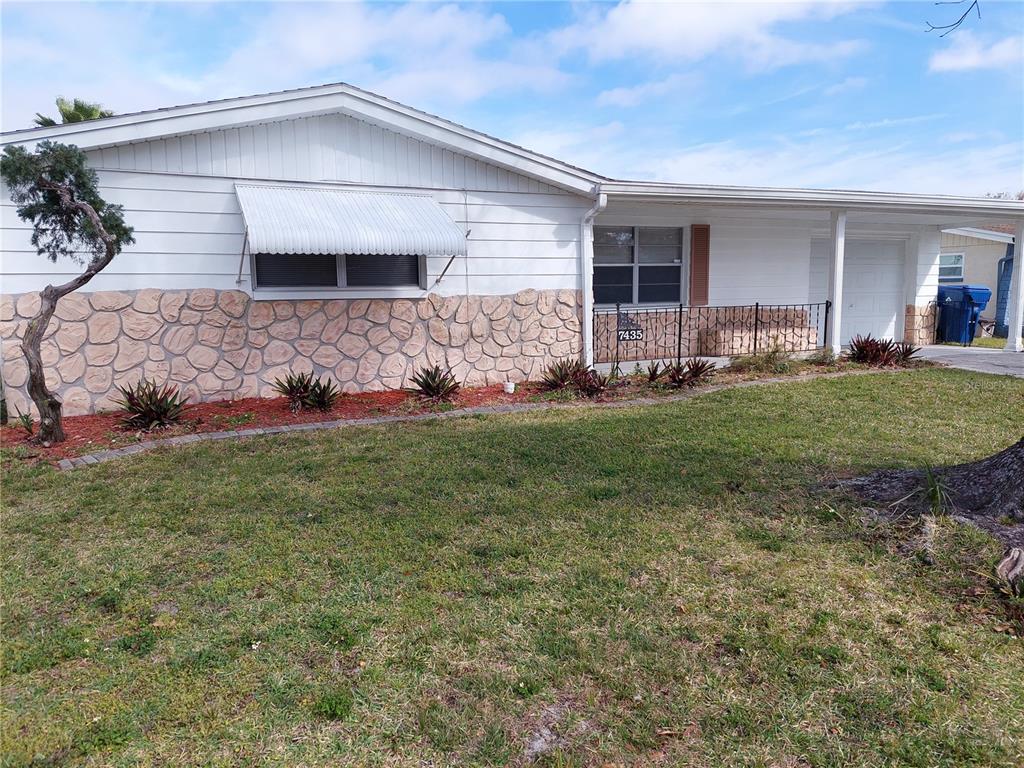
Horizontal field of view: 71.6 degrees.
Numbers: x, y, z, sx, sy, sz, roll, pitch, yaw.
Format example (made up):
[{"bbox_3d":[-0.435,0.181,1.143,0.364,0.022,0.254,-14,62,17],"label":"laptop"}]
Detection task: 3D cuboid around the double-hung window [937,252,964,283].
[{"bbox_3d":[11.404,-3.044,18.600,0.100,0.760,0.920,-4,7,-22],"label":"double-hung window"}]

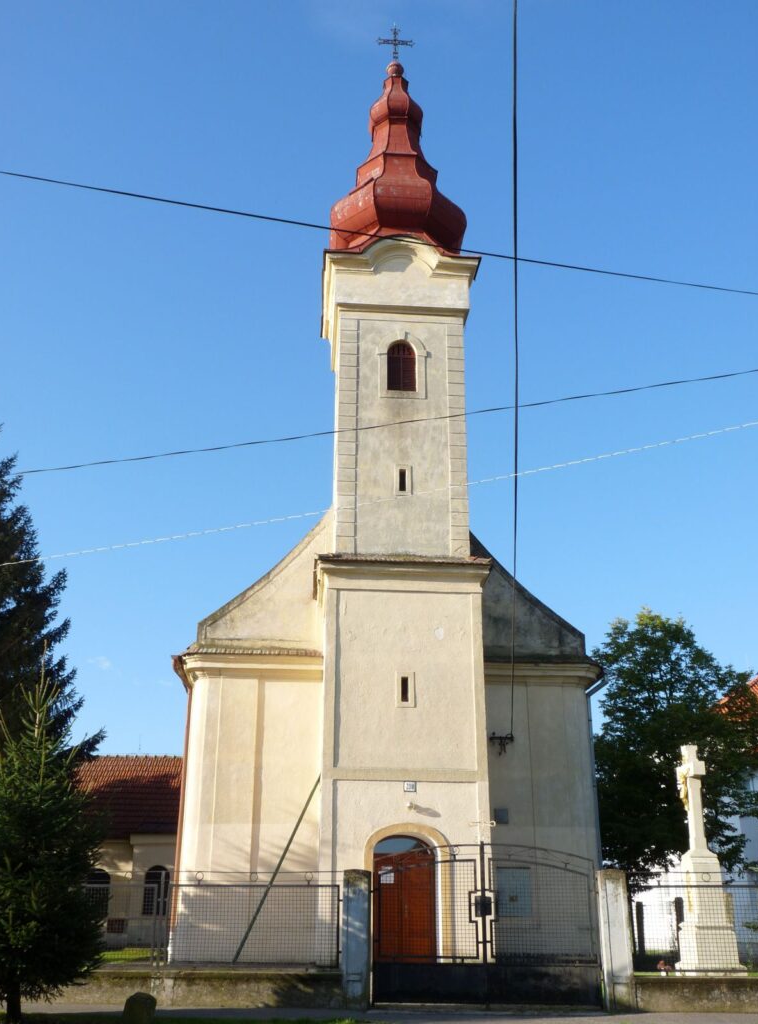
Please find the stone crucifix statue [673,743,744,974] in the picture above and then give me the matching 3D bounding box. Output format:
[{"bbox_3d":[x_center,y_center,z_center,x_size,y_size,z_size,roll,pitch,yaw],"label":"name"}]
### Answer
[{"bbox_3d":[5.495,5.989,17.203,0.900,3.905,0.920,3,-21,-7],"label":"stone crucifix statue"}]

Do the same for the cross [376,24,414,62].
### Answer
[{"bbox_3d":[0.494,-14.022,30.093,1.144,1.475,0.120,2,-21,-4],"label":"cross"}]

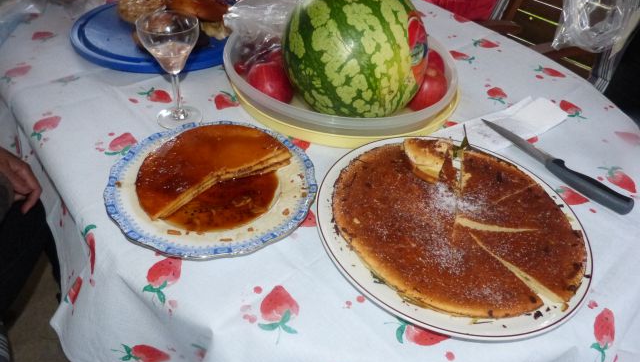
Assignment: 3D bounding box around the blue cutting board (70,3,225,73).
[{"bbox_3d":[-0.285,-0.284,0.857,0.320,0.016,0.320,3,42,-3],"label":"blue cutting board"}]

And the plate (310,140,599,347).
[{"bbox_3d":[0.146,0.049,0.525,0.300,0.028,0.300,3,42,-3],"label":"plate"}]

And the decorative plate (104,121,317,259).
[{"bbox_3d":[-0.123,0.005,0.547,0.239,0.025,0.239,3,42,-3],"label":"decorative plate"}]

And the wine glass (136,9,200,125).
[{"bbox_3d":[-0.196,-0.142,0.616,0.075,0.140,0.075,6,42,0],"label":"wine glass"}]

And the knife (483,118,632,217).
[{"bbox_3d":[0.317,-0.030,0.639,0.027,0.020,0.233,-23,49,-28],"label":"knife"}]

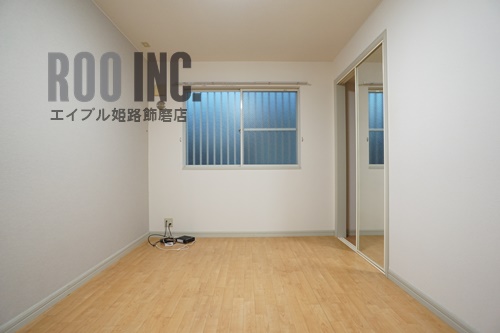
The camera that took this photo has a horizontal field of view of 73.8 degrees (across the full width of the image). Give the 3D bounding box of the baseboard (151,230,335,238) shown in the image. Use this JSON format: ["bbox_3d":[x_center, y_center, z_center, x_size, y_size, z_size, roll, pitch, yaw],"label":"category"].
[{"bbox_3d":[-0.094,0.932,4.570,2.540,0.075,0.020,0,0,-1],"label":"baseboard"}]

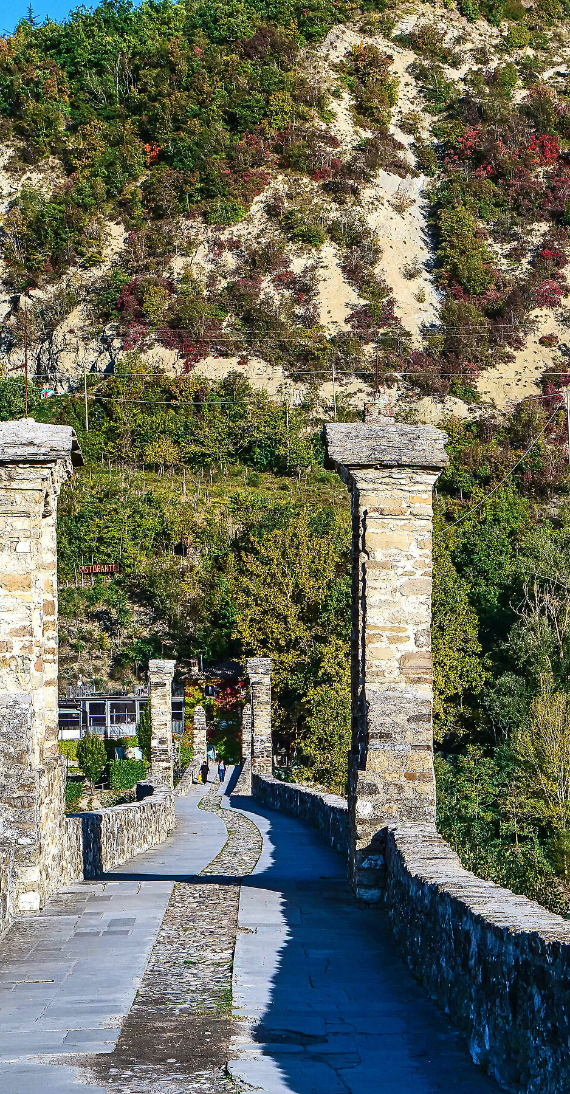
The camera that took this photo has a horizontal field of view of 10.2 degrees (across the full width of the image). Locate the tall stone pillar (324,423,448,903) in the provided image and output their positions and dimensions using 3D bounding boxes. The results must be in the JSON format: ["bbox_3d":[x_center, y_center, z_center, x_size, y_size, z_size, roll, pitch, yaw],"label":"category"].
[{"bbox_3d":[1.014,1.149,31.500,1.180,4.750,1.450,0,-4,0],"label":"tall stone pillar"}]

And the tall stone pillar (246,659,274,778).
[{"bbox_3d":[-0.880,6.445,115.000,1.000,4.900,1.300,0,-4,0],"label":"tall stone pillar"}]

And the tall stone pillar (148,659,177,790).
[{"bbox_3d":[-4.419,6.486,115.000,1.050,4.850,1.300,0,-4,0],"label":"tall stone pillar"}]

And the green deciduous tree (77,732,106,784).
[{"bbox_3d":[-12.787,14.107,212.000,1.950,3.700,1.950,0,-4,0],"label":"green deciduous tree"}]

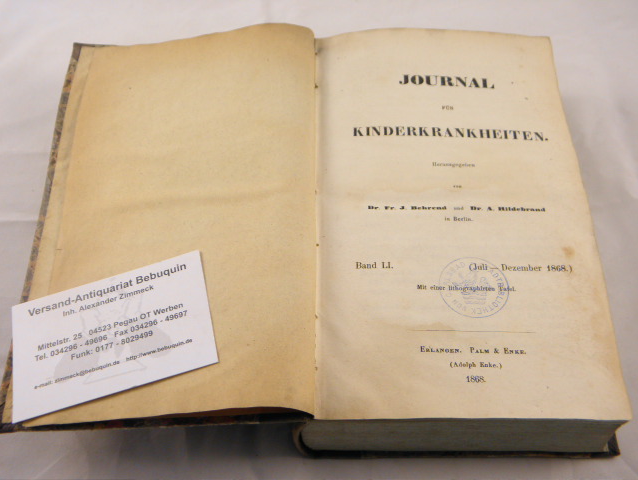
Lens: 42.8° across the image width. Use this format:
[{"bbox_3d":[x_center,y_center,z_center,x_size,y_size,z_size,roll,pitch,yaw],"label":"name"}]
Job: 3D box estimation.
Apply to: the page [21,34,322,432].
[{"bbox_3d":[-0.061,-0.020,0.368,0.123,0.014,0.211,-4,56,3],"label":"page"}]

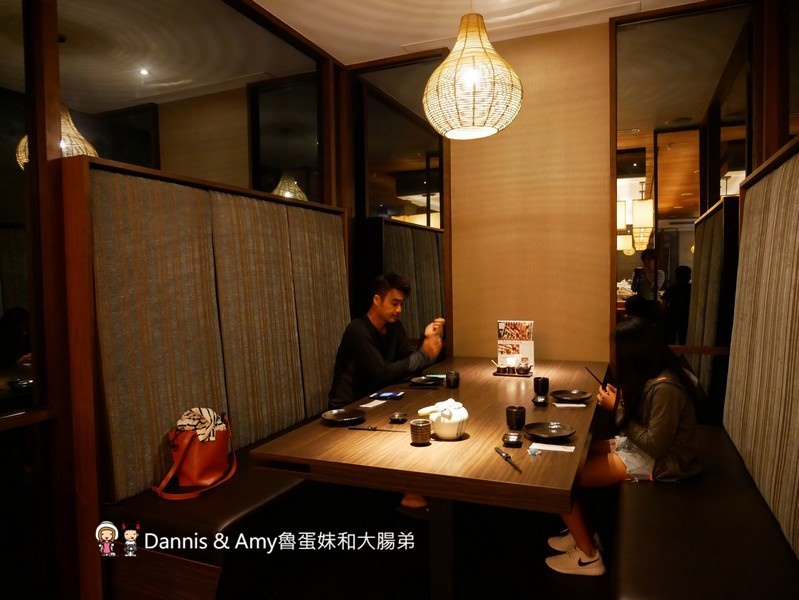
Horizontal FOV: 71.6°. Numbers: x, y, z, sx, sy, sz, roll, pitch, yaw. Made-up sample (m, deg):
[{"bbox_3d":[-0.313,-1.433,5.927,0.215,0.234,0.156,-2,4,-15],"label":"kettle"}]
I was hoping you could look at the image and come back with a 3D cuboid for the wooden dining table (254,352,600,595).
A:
[{"bbox_3d":[0.394,0.792,2.492,0.934,0.745,2.047,0,3,23],"label":"wooden dining table"}]

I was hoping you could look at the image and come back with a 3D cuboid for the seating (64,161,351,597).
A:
[{"bbox_3d":[-0.550,0.295,2.896,0.725,1.732,1.985,0,3,23],"label":"seating"}]

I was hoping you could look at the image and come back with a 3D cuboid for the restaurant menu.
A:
[{"bbox_3d":[0.635,0.252,3.017,0.201,0.277,0.051,0,3,23],"label":"restaurant menu"}]

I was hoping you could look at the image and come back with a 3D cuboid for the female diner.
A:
[{"bbox_3d":[0.932,0.615,2.361,0.612,1.093,0.422,0,3,23],"label":"female diner"}]

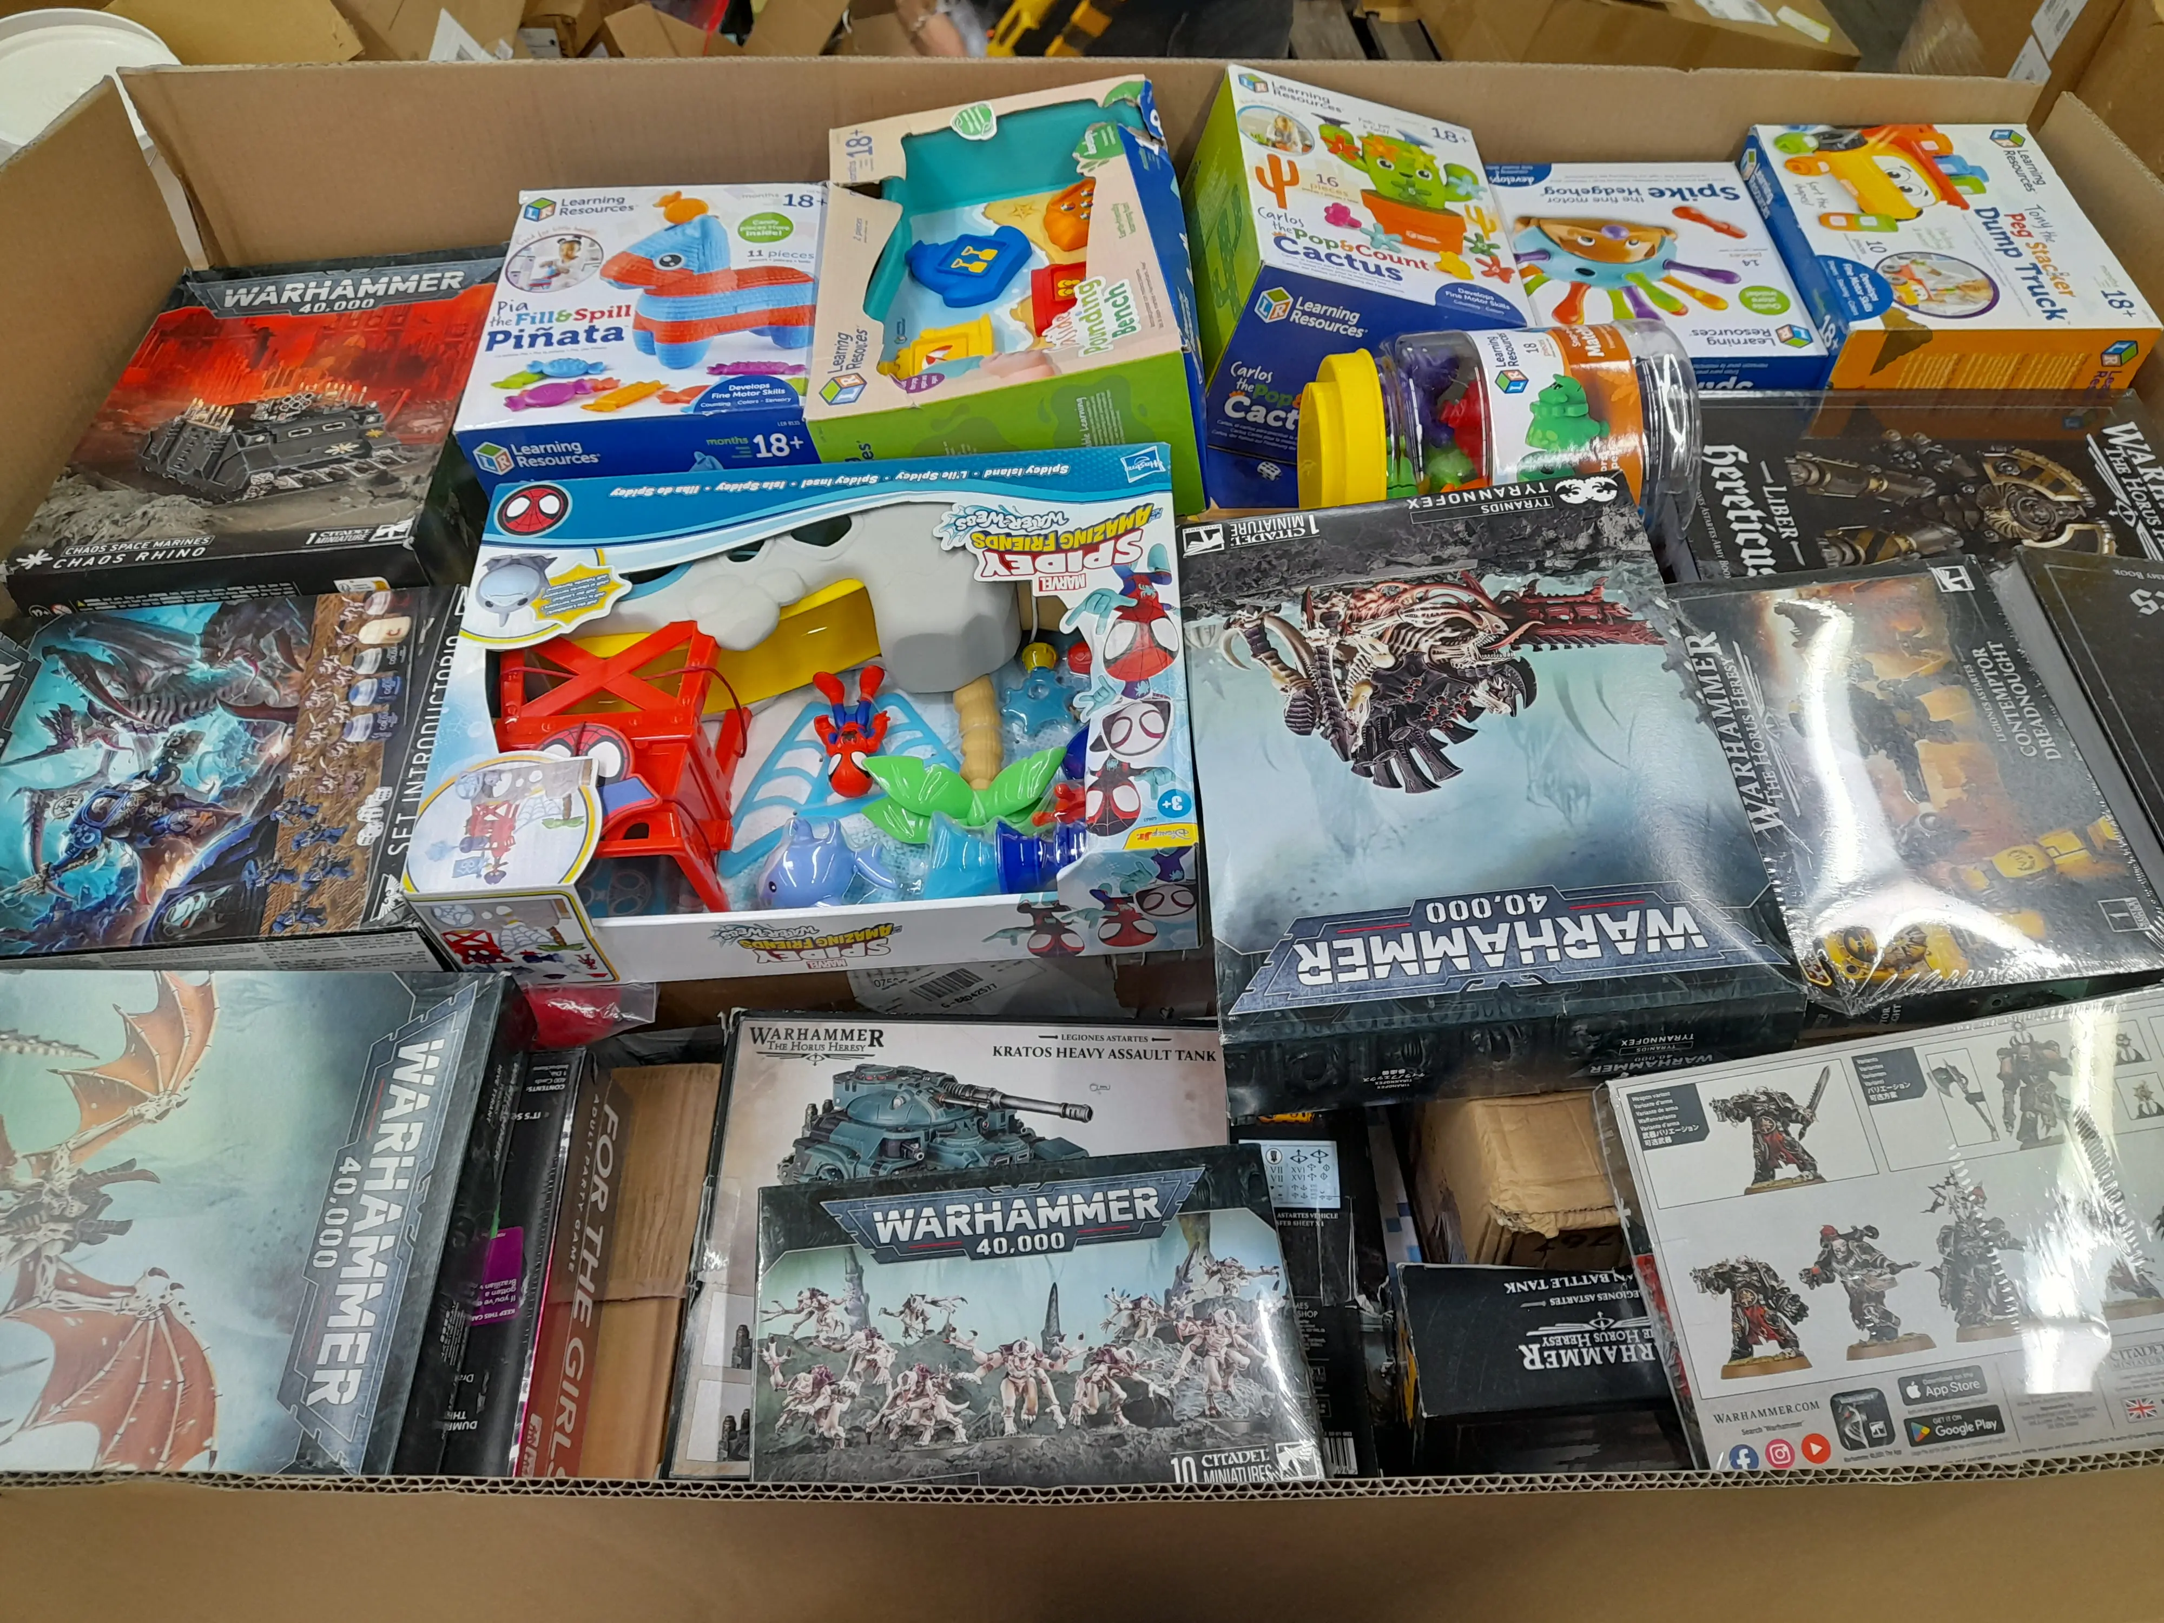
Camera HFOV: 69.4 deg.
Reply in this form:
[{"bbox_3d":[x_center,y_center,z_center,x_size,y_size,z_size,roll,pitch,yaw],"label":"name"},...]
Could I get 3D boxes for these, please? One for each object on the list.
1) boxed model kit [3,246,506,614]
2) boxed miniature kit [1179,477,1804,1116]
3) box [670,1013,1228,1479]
[{"bbox_3d":[-0.463,-0.226,0.932,0.210,0.055,0.303,-5,49,-1],"label":"boxed model kit"},{"bbox_3d":[0.158,-0.023,0.679,0.210,0.047,0.303,-6,48,7],"label":"boxed miniature kit"},{"bbox_3d":[-0.032,0.208,0.733,0.287,0.062,0.220,1,55,-2],"label":"box"}]

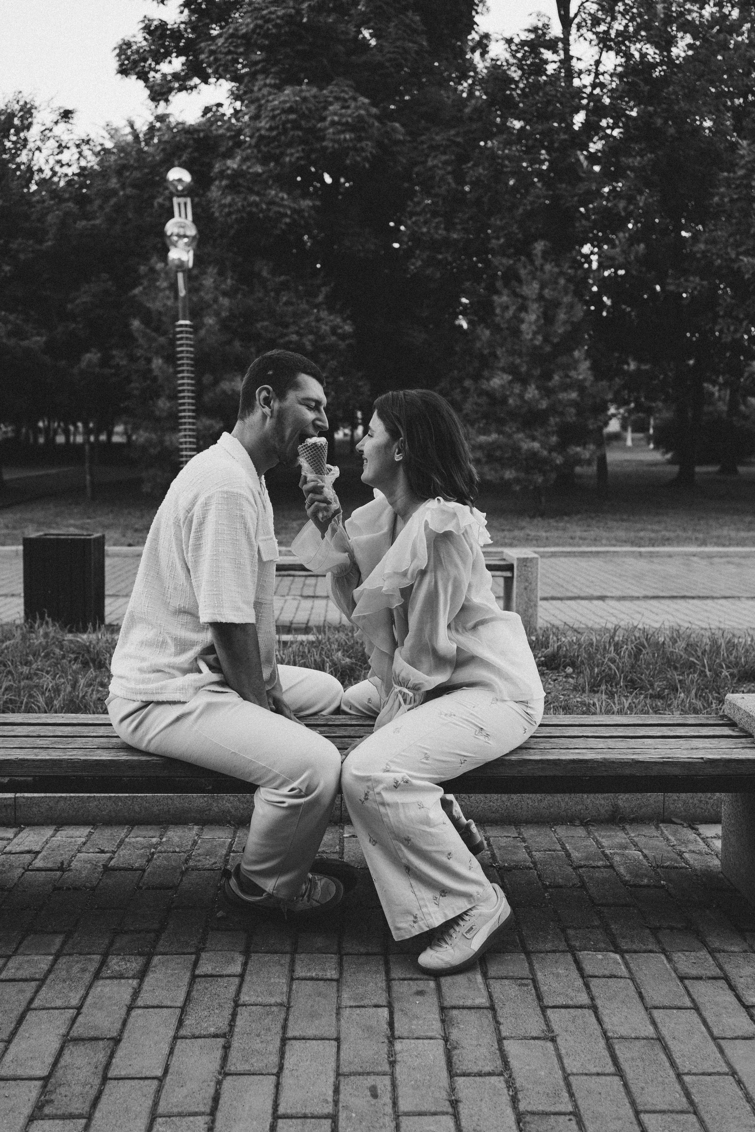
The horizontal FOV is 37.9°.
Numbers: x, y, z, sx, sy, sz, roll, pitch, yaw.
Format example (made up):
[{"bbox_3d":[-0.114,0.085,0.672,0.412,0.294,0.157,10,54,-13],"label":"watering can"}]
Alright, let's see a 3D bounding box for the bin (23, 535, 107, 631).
[{"bbox_3d":[-1.754,0.091,6.220,0.380,0.525,0.325,0,7,1],"label":"bin"}]

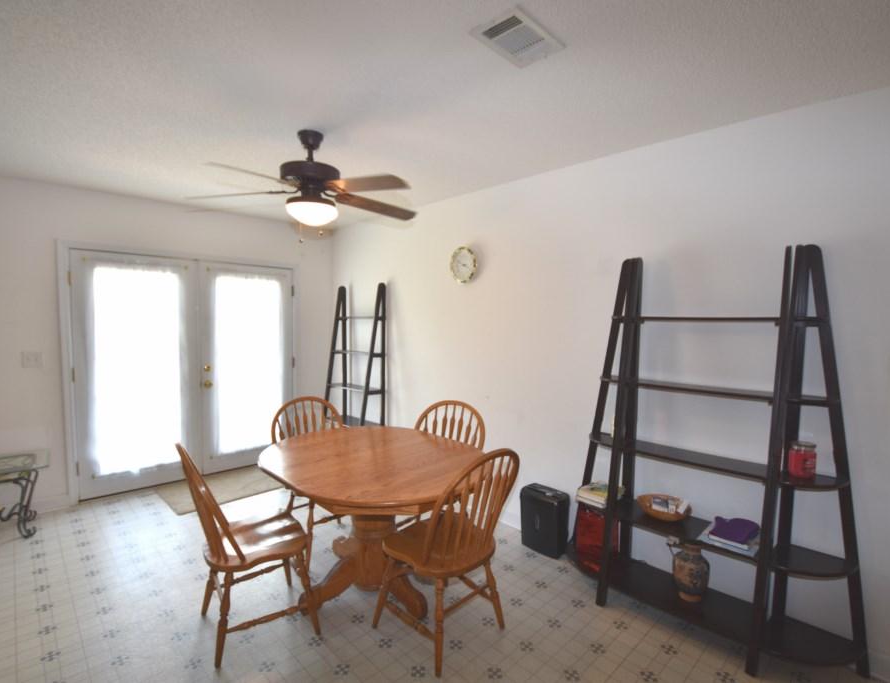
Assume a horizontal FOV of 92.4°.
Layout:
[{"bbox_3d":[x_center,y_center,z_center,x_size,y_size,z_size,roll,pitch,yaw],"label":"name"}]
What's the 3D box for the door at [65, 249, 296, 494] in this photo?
[{"bbox_3d":[-2.295,0.264,3.983,1.825,2.030,0.060,-2,4,-44],"label":"door"}]

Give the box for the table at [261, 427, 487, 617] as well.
[{"bbox_3d":[-0.425,1.007,2.422,1.080,0.750,1.360,-2,4,-44],"label":"table"}]

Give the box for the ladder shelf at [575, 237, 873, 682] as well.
[{"bbox_3d":[1.200,0.487,2.106,0.380,1.870,1.440,-2,4,-44],"label":"ladder shelf"}]

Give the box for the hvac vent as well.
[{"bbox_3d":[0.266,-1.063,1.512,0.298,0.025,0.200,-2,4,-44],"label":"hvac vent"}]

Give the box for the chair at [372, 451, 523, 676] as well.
[{"bbox_3d":[0.028,0.927,1.986,0.510,0.965,0.600,-1,4,-41],"label":"chair"}]

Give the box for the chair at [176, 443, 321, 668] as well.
[{"bbox_3d":[-0.951,0.912,2.038,0.585,0.955,0.510,-1,3,-35],"label":"chair"}]

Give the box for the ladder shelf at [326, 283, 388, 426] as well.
[{"bbox_3d":[-0.973,0.355,4.320,0.375,1.860,0.760,-2,4,-44],"label":"ladder shelf"}]

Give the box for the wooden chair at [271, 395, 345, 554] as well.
[{"bbox_3d":[-0.801,0.877,2.845,0.510,0.960,0.590,-2,4,-43],"label":"wooden chair"}]

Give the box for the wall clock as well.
[{"bbox_3d":[0.135,-0.612,3.414,0.045,0.297,0.297,-2,4,-44],"label":"wall clock"}]

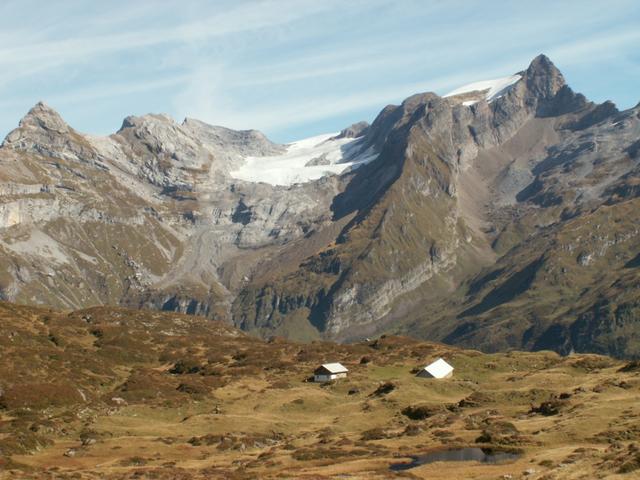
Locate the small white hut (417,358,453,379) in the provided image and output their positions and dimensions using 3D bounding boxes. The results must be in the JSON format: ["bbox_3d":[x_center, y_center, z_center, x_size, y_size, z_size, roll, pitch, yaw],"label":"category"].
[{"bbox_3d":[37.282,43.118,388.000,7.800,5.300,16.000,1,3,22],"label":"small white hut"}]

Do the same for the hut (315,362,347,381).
[{"bbox_3d":[3.597,42.615,380.000,7.300,5.100,8.000,-2,3,-42],"label":"hut"}]

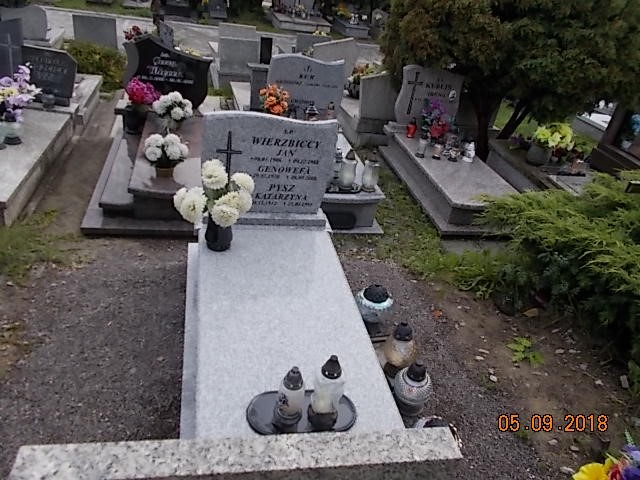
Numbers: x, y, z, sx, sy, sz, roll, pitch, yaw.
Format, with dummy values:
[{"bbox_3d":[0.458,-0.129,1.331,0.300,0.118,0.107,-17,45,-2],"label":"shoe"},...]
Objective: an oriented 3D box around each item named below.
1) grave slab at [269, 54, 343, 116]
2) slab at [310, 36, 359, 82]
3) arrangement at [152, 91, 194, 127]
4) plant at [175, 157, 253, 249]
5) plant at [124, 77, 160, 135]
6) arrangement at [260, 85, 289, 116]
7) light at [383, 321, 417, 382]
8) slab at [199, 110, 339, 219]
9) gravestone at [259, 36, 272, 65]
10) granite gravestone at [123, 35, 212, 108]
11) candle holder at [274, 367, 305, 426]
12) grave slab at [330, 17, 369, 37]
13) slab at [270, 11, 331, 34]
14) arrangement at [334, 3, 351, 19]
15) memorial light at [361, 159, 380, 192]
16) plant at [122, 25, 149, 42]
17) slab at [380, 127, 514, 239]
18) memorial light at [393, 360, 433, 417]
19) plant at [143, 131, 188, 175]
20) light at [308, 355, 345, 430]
[{"bbox_3d":[-0.150,-1.474,4.547,0.700,0.500,0.100,0,33,-14],"label":"grave slab"},{"bbox_3d":[0.156,-2.253,6.249,0.550,0.600,0.110,0,34,-14],"label":"slab"},{"bbox_3d":[-1.235,-1.067,4.090,0.310,0.280,0.280,0,33,-14],"label":"arrangement"},{"bbox_3d":[-0.545,-0.156,2.475,0.390,0.450,0.340,0,33,-14],"label":"plant"},{"bbox_3d":[-1.385,-1.039,3.712,0.270,0.440,0.270,1,33,-14],"label":"plant"},{"bbox_3d":[-0.386,-1.111,3.866,0.250,0.280,0.240,1,33,-14],"label":"arrangement"},{"bbox_3d":[0.353,0.490,2.119,0.142,0.305,0.142,-3,34,-11],"label":"light"},{"bbox_3d":[-0.293,-0.405,2.577,0.666,0.561,0.080,1,33,-14],"label":"slab"},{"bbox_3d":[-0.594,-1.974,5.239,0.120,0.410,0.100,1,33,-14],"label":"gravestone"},{"bbox_3d":[-1.273,-1.384,3.987,0.720,0.540,0.100,0,34,-14],"label":"granite gravestone"},{"bbox_3d":[-0.101,0.513,1.581,0.085,0.260,0.085,0,34,-14],"label":"candle holder"},{"bbox_3d":[0.683,-5.072,11.496,0.580,0.220,1.300,0,33,-14],"label":"grave slab"},{"bbox_3d":[-0.461,-5.033,11.169,1.170,0.200,1.300,0,33,-14],"label":"slab"},{"bbox_3d":[0.473,-4.647,9.781,0.320,0.310,0.300,1,33,-14],"label":"arrangement"},{"bbox_3d":[0.372,-0.485,3.536,0.115,0.250,0.115,0,33,-14],"label":"memorial light"},{"bbox_3d":[-2.188,-2.413,5.700,0.310,0.330,0.280,0,34,-14],"label":"plant"},{"bbox_3d":[1.165,-0.534,4.170,0.850,0.270,1.530,0,34,-14],"label":"slab"},{"bbox_3d":[0.391,0.609,1.973,0.148,0.275,0.148,-5,35,-10],"label":"memorial light"},{"bbox_3d":[-1.086,-0.581,3.383,0.290,0.265,0.270,0,33,-14],"label":"plant"},{"bbox_3d":[0.024,0.497,1.587,0.107,0.325,0.107,-1,34,-13],"label":"light"}]

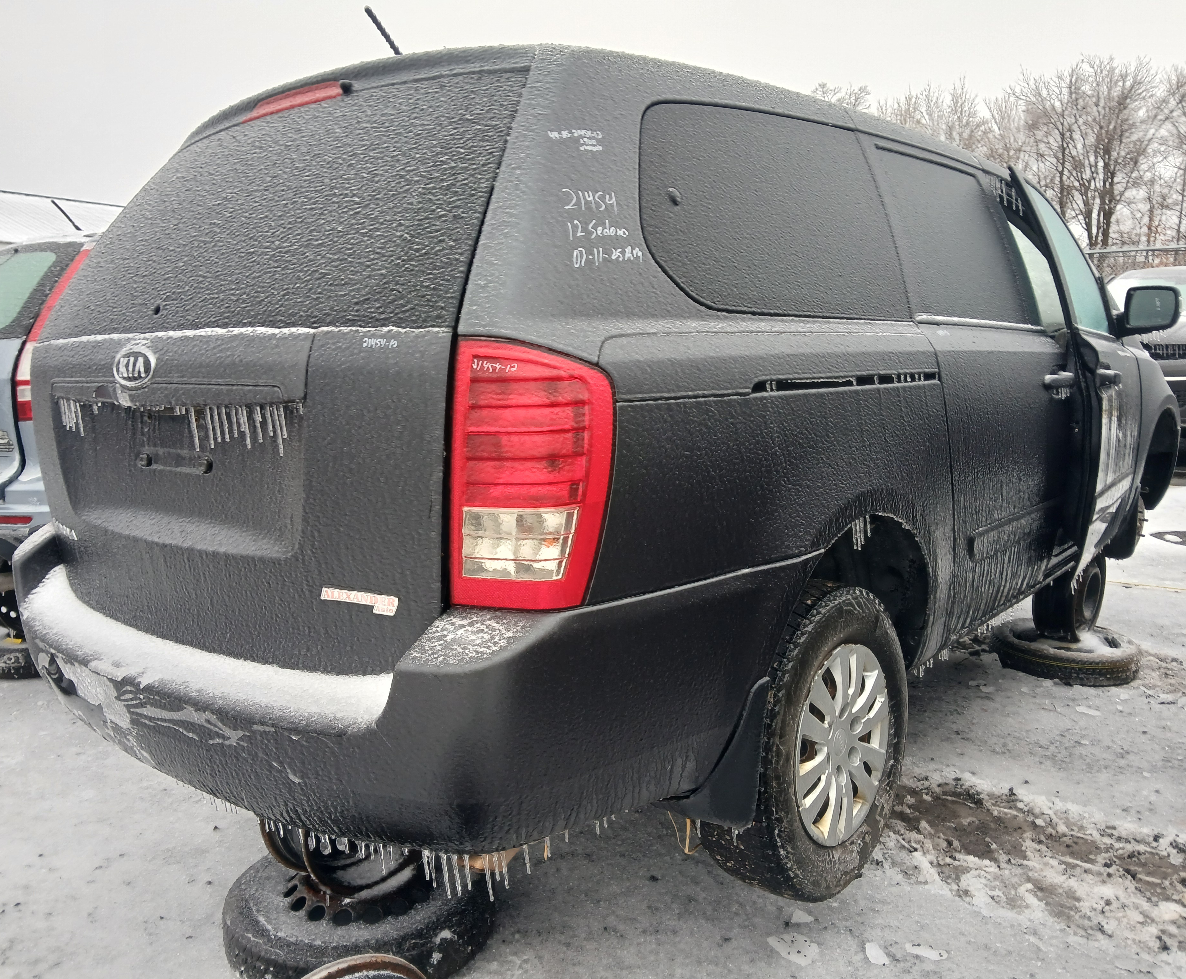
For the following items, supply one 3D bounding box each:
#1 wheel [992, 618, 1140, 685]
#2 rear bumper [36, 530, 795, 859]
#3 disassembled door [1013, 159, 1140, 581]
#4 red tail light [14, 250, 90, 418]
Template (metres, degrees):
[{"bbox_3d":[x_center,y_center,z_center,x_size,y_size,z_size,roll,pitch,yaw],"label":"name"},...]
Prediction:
[{"bbox_3d":[2.018,0.690,4.206,0.590,0.135,0.590,-2,7,0],"label":"wheel"},{"bbox_3d":[-0.588,0.343,2.247,1.950,0.480,0.940,3,9,41],"label":"rear bumper"},{"bbox_3d":[1.808,-0.422,3.614,0.280,1.340,1.060,2,8,36],"label":"disassembled door"},{"bbox_3d":[-2.112,-0.636,3.922,0.200,0.710,0.380,4,9,41],"label":"red tail light"}]

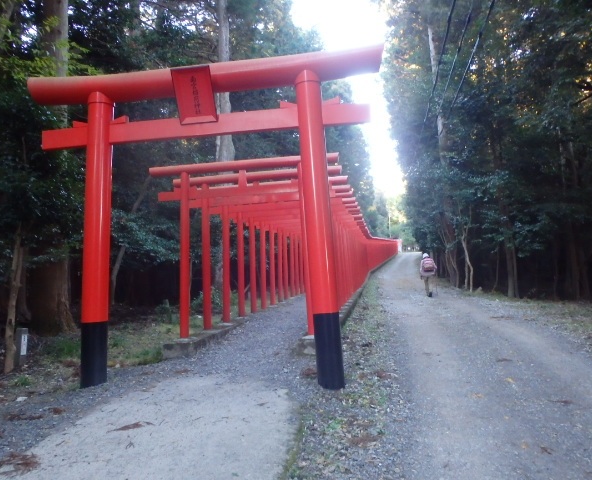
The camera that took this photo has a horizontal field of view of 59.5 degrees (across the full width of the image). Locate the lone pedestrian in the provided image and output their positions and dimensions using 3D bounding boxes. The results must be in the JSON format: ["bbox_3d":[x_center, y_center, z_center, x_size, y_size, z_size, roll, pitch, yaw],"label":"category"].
[{"bbox_3d":[4.896,1.295,19.100,0.580,1.620,0.520,-4,-5,13],"label":"lone pedestrian"}]

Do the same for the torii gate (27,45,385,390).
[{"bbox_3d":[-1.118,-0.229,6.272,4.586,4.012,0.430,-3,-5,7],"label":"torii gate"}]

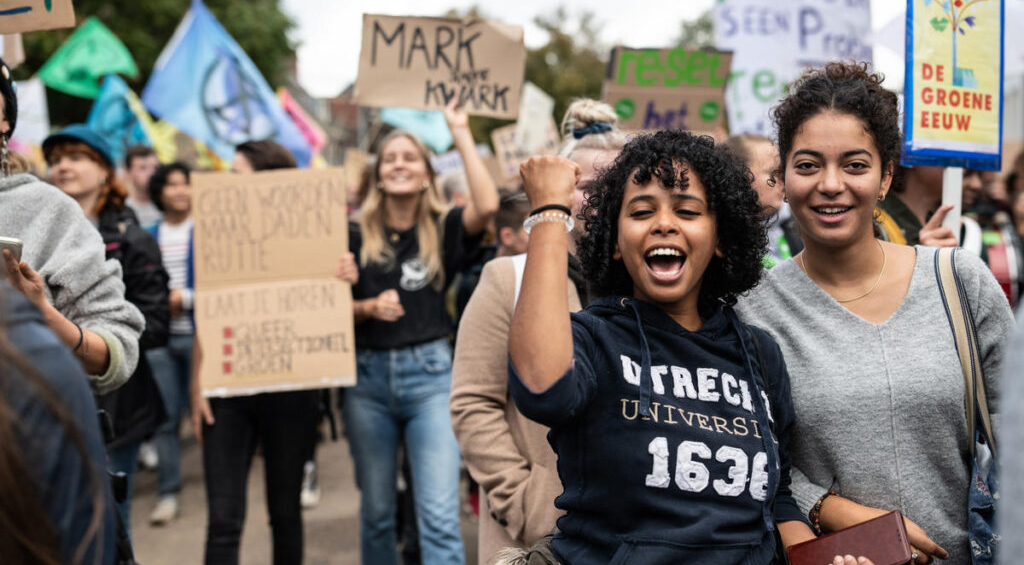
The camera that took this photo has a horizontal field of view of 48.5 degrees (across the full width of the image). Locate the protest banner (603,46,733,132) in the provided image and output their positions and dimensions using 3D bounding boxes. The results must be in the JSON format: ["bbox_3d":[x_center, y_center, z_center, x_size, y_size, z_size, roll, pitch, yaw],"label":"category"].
[{"bbox_3d":[0.711,-0.873,5.200,0.580,0.410,0.025,4,0,5],"label":"protest banner"}]

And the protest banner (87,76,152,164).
[{"bbox_3d":[-2.829,-1.175,8.200,0.500,0.650,0.150,0,3,-9],"label":"protest banner"}]

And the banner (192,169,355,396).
[{"bbox_3d":[-0.743,-0.003,3.550,0.480,0.690,0.025,-3,0,-13],"label":"banner"}]

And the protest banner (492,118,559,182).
[{"bbox_3d":[0.098,-0.854,7.200,0.400,0.360,0.030,-14,0,0],"label":"protest banner"}]

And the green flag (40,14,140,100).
[{"bbox_3d":[-3.275,-1.740,8.800,0.780,0.630,0.200,0,3,-6],"label":"green flag"}]

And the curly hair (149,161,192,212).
[{"bbox_3d":[-1.603,-0.449,5.350,0.220,0.240,0.230,-2,4,-27],"label":"curly hair"}]

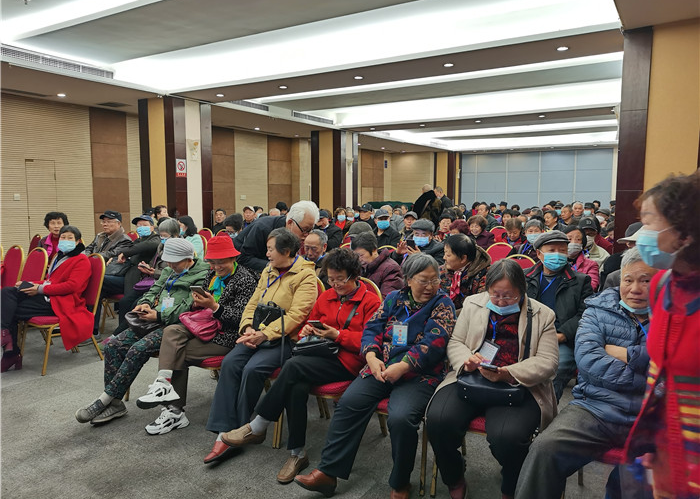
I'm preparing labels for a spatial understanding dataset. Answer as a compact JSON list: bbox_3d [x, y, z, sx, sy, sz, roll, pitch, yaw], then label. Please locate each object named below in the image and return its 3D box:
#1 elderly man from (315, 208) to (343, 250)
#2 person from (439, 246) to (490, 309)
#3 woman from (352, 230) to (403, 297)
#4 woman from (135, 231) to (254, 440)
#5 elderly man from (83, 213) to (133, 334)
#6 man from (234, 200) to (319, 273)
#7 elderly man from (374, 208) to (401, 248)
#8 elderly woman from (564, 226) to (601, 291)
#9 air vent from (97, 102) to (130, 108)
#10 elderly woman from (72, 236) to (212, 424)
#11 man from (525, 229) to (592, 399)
[{"bbox_3d":[-0.273,0.150,6.862,0.540,1.290,0.800,4,6,33],"label":"elderly man"},{"bbox_3d":[0.600,0.497,3.280,0.530,1.210,0.770,4,7,38],"label":"person"},{"bbox_3d":[0.272,0.473,3.974,0.800,1.190,0.540,-5,7,-41],"label":"woman"},{"bbox_3d":[-0.990,0.521,3.720,0.500,1.160,0.800,3,7,31],"label":"woman"},{"bbox_3d":[-2.740,0.223,6.050,0.560,1.300,0.750,3,7,31],"label":"elderly man"},{"bbox_3d":[-0.556,0.332,4.194,0.820,1.430,0.520,4,6,33],"label":"man"},{"bbox_3d":[0.370,0.188,6.360,0.550,1.290,0.770,3,7,31],"label":"elderly man"},{"bbox_3d":[1.719,0.438,4.134,0.520,1.230,0.780,4,6,33],"label":"elderly woman"},{"bbox_3d":[-4.079,-2.490,9.416,0.420,0.050,0.420,3,7,31],"label":"air vent"},{"bbox_3d":[-1.418,0.516,3.735,0.550,1.150,0.900,4,6,33],"label":"elderly woman"},{"bbox_3d":[1.230,0.509,3.470,0.550,1.220,0.800,3,7,31],"label":"man"}]

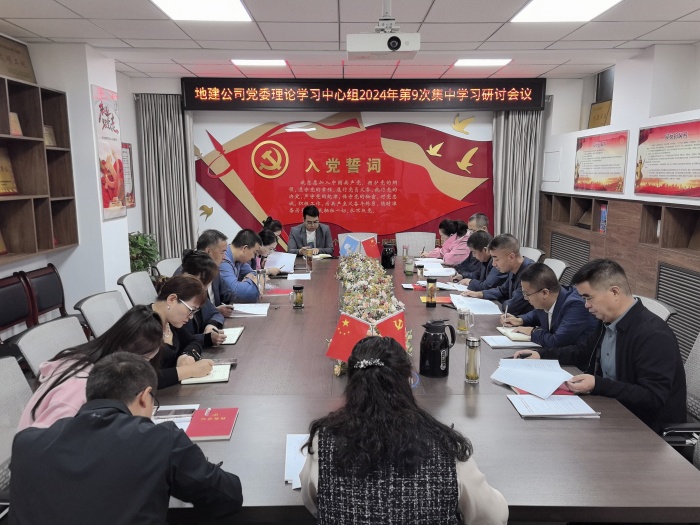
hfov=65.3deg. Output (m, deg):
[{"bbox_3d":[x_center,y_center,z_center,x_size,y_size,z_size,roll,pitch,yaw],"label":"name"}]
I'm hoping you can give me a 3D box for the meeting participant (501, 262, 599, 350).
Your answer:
[{"bbox_3d":[1.139,0.580,3.127,0.720,1.164,0.550,0,9,-1],"label":"meeting participant"}]

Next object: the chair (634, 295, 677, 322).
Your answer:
[{"bbox_3d":[1.409,0.693,3.157,0.620,0.990,0.580,0,9,-1],"label":"chair"}]

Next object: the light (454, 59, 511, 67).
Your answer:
[{"bbox_3d":[1.435,-2.139,5.752,0.600,0.060,0.580,0,9,-1],"label":"light"}]

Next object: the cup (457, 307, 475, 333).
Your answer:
[{"bbox_3d":[0.687,0.346,3.223,0.098,0.134,0.076,0,10,-1],"label":"cup"}]

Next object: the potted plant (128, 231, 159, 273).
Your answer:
[{"bbox_3d":[-2.405,0.154,6.182,0.580,1.015,0.580,0,9,-1],"label":"potted plant"}]

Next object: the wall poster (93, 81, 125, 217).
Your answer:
[{"bbox_3d":[-2.218,-0.993,5.053,0.020,1.160,0.560,0,10,-1],"label":"wall poster"}]

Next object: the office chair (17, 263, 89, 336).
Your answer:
[{"bbox_3d":[-2.371,0.479,4.590,0.570,0.940,0.500,0,9,-1],"label":"office chair"}]

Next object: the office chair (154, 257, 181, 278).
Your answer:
[{"bbox_3d":[-1.204,0.479,4.342,0.600,0.970,0.580,1,9,7],"label":"office chair"}]

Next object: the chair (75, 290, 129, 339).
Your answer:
[{"bbox_3d":[-1.202,0.683,3.221,0.620,0.990,0.580,0,9,-1],"label":"chair"}]

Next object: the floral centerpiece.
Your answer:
[{"bbox_3d":[0.102,0.212,3.941,0.380,0.200,2.900,0,9,-1],"label":"floral centerpiece"}]

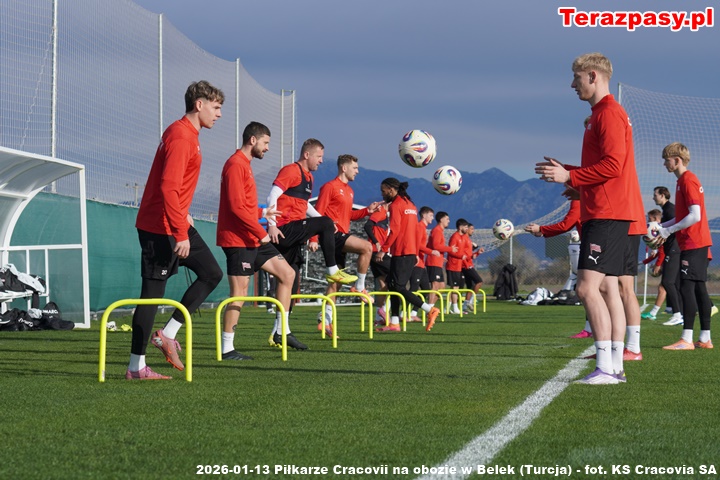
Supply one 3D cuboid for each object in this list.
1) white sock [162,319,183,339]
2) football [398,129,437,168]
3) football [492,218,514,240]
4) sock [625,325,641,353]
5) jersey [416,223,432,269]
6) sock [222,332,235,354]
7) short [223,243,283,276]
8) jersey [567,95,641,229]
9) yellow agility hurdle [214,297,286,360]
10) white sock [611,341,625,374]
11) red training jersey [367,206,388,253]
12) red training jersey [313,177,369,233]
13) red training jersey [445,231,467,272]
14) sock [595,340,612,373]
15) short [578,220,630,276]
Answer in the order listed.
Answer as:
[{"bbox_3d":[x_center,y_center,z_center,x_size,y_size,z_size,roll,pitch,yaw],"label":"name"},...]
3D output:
[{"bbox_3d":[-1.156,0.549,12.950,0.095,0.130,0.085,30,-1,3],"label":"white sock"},{"bbox_3d":[0.336,-0.527,12.220,0.220,0.220,0.220,0,-1,0],"label":"football"},{"bbox_3d":[1.485,-0.106,21.700,0.220,0.220,0.220,0,-1,0],"label":"football"},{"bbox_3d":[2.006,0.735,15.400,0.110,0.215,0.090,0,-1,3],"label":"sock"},{"bbox_3d":[0.958,0.078,32.800,0.370,0.740,0.500,0,-1,10],"label":"jersey"},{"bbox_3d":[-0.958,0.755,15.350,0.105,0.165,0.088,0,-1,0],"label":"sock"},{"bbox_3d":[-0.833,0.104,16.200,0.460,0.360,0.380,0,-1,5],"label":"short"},{"bbox_3d":[1.368,-0.455,11.800,0.400,0.720,0.530,0,-1,9],"label":"jersey"},{"bbox_3d":[-0.781,0.643,15.150,0.511,0.466,0.037,0,-1,-1],"label":"yellow agility hurdle"},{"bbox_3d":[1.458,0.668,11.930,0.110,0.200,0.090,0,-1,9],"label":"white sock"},{"bbox_3d":[0.330,-0.151,28.900,0.340,0.680,0.500,-1,-2,38],"label":"red training jersey"},{"bbox_3d":[-0.205,-0.342,22.100,0.480,0.680,0.520,-1,-1,28],"label":"red training jersey"},{"bbox_3d":[1.843,0.221,40.400,0.380,0.750,0.500,-1,-1,32],"label":"red training jersey"},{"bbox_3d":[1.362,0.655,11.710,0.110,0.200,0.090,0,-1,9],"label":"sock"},{"bbox_3d":[1.374,0.036,11.800,0.280,0.345,0.380,0,-1,9],"label":"short"}]

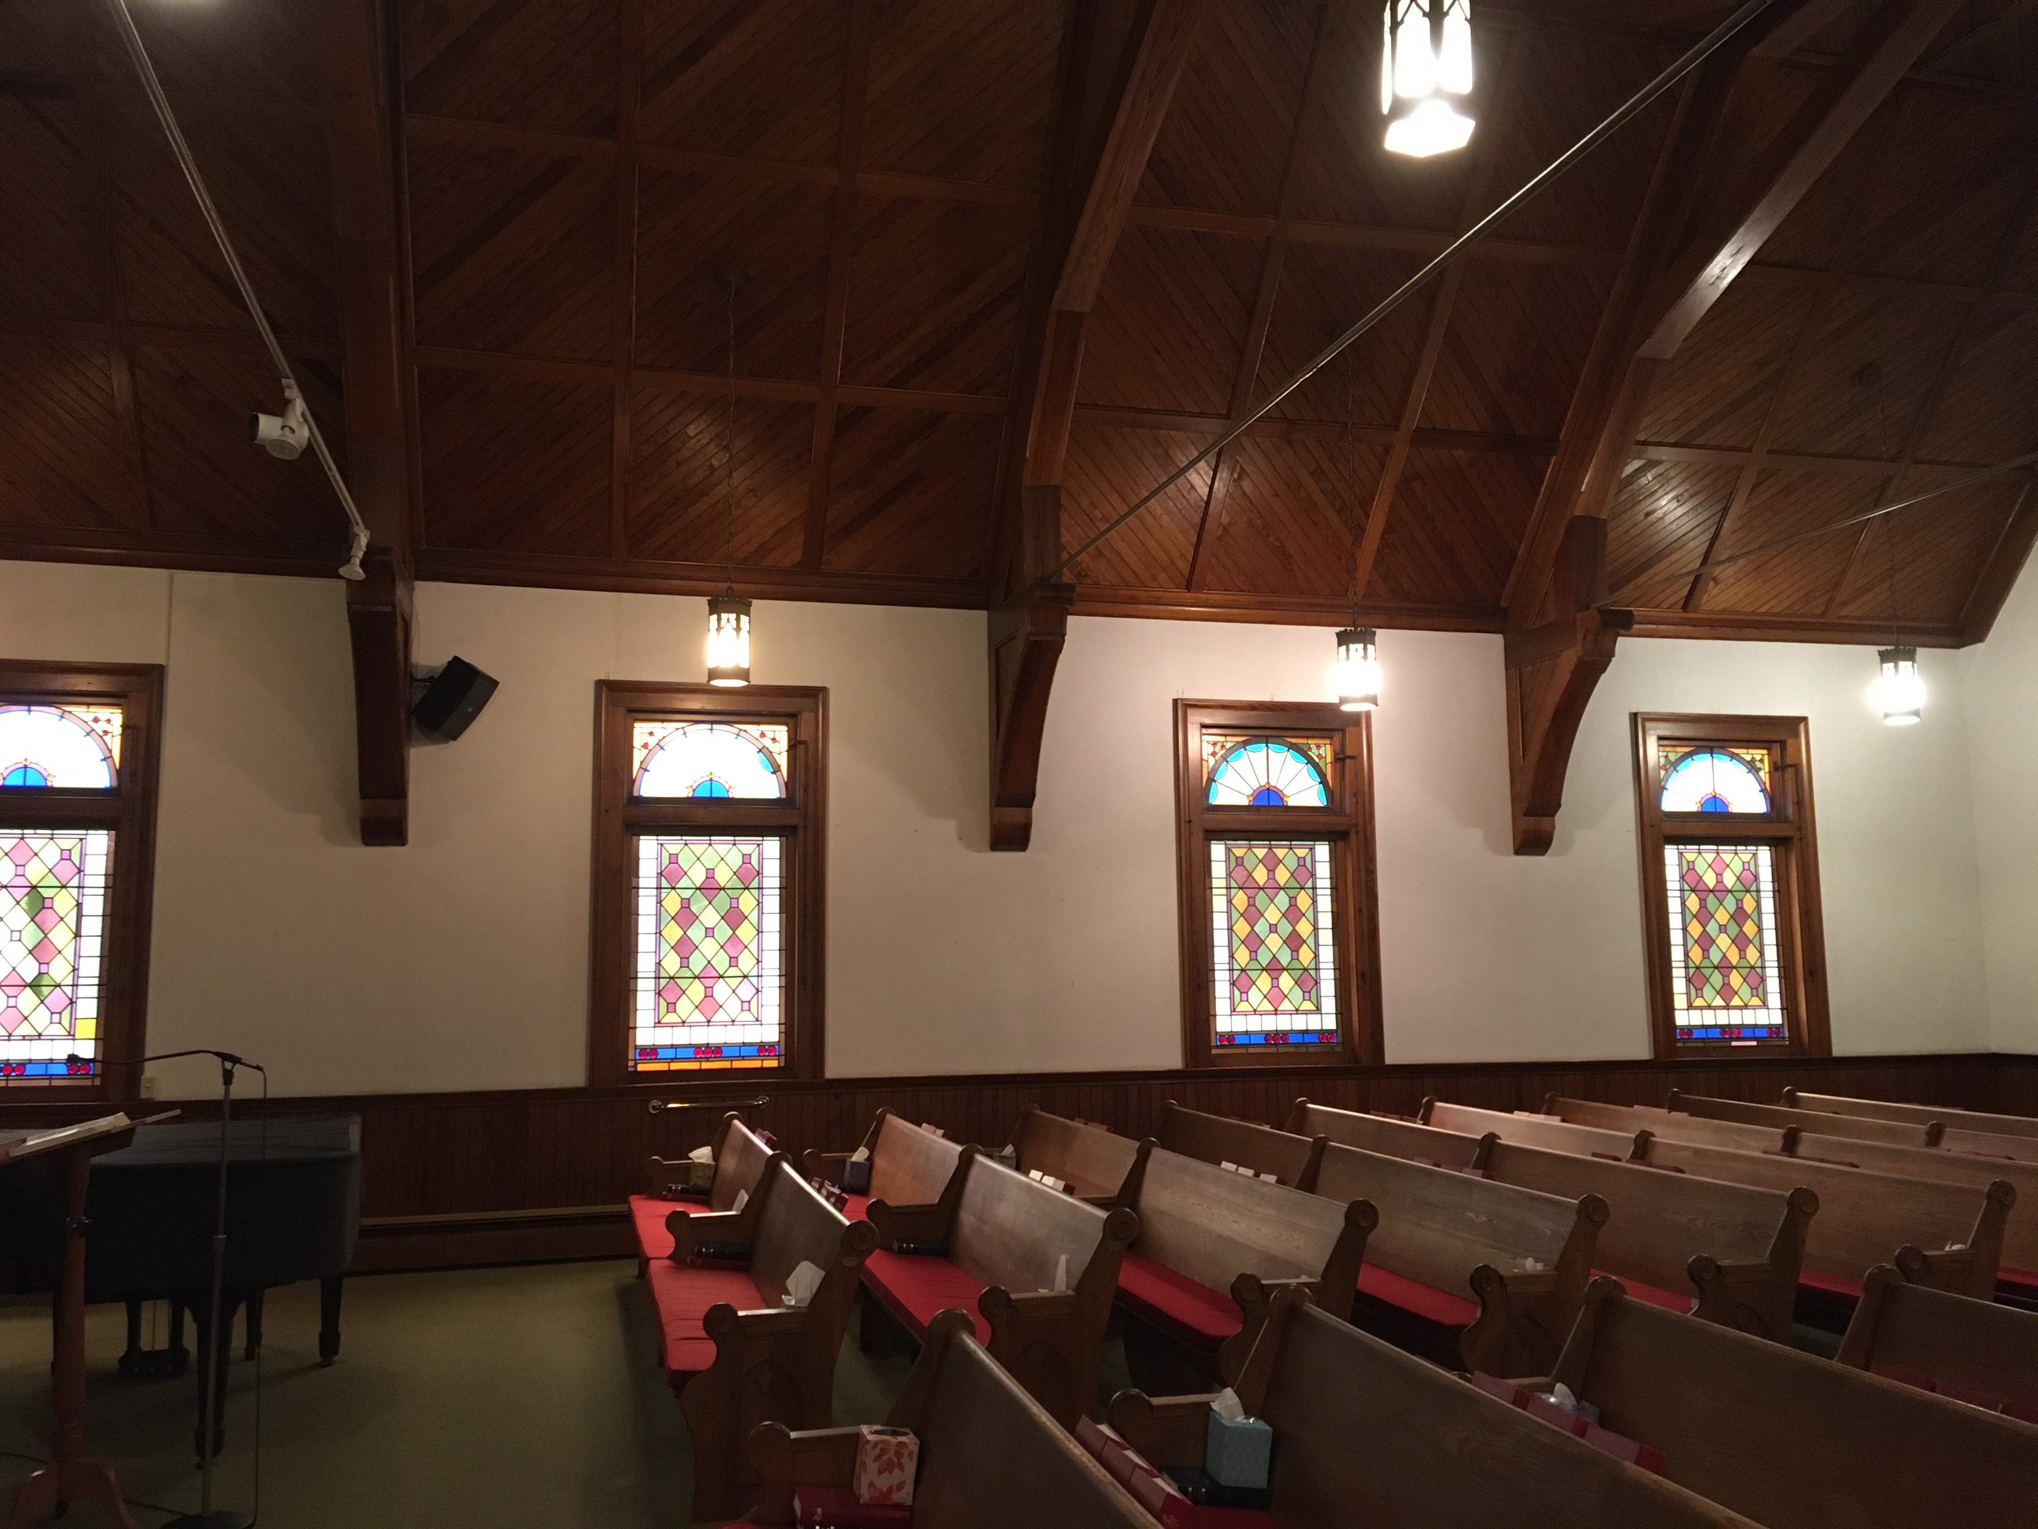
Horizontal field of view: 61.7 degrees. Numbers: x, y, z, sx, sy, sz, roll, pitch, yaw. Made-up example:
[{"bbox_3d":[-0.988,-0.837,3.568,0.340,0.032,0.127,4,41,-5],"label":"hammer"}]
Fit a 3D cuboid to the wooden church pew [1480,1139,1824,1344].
[{"bbox_3d":[2.247,2.029,6.955,0.612,0.842,2.193,1,-7,-13],"label":"wooden church pew"}]

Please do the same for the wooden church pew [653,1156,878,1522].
[{"bbox_3d":[-0.999,1.958,6.200,0.612,0.842,2.193,1,-7,-13],"label":"wooden church pew"}]

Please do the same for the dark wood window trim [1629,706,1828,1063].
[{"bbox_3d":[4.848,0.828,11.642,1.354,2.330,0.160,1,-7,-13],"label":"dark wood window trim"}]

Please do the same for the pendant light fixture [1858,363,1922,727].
[{"bbox_3d":[5.449,-1.378,10.729,0.223,2.292,0.223,1,-7,-13],"label":"pendant light fixture"}]

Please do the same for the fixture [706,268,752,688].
[{"bbox_3d":[-1.539,-1.531,9.099,0.223,2.292,0.223,1,-7,-13],"label":"fixture"}]

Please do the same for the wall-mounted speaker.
[{"bbox_3d":[-3.166,-0.362,9.590,0.190,0.400,0.290,34,-5,5],"label":"wall-mounted speaker"}]

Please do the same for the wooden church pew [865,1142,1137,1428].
[{"bbox_3d":[-0.187,2.067,6.673,0.634,0.893,2.295,1,-7,-15],"label":"wooden church pew"}]

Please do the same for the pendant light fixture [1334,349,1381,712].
[{"bbox_3d":[1.931,-1.455,9.908,0.223,2.292,0.223,1,-7,-13],"label":"pendant light fixture"}]

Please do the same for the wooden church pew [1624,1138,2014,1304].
[{"bbox_3d":[3.058,2.046,7.144,0.612,0.842,2.193,1,-7,-13],"label":"wooden church pew"}]

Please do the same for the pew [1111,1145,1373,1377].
[{"bbox_3d":[0.659,2.085,6.870,0.634,0.893,2.295,1,-7,-15],"label":"pew"}]

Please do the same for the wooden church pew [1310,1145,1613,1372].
[{"bbox_3d":[1.435,2.011,6.766,0.612,0.842,2.193,1,-7,-13],"label":"wooden church pew"}]

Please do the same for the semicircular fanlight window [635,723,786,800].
[{"bbox_3d":[-1.843,-0.026,10.218,0.891,0.460,0.059,1,-7,-13],"label":"semicircular fanlight window"}]

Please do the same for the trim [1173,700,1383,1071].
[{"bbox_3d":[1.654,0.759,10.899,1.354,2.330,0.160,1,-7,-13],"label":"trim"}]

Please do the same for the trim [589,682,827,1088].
[{"bbox_3d":[-1.814,0.683,10.087,1.349,2.333,0.158,1,-7,-13],"label":"trim"}]

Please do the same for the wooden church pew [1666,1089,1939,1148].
[{"bbox_3d":[4.333,2.441,10.017,0.634,0.893,2.296,1,-7,-15],"label":"wooden church pew"}]

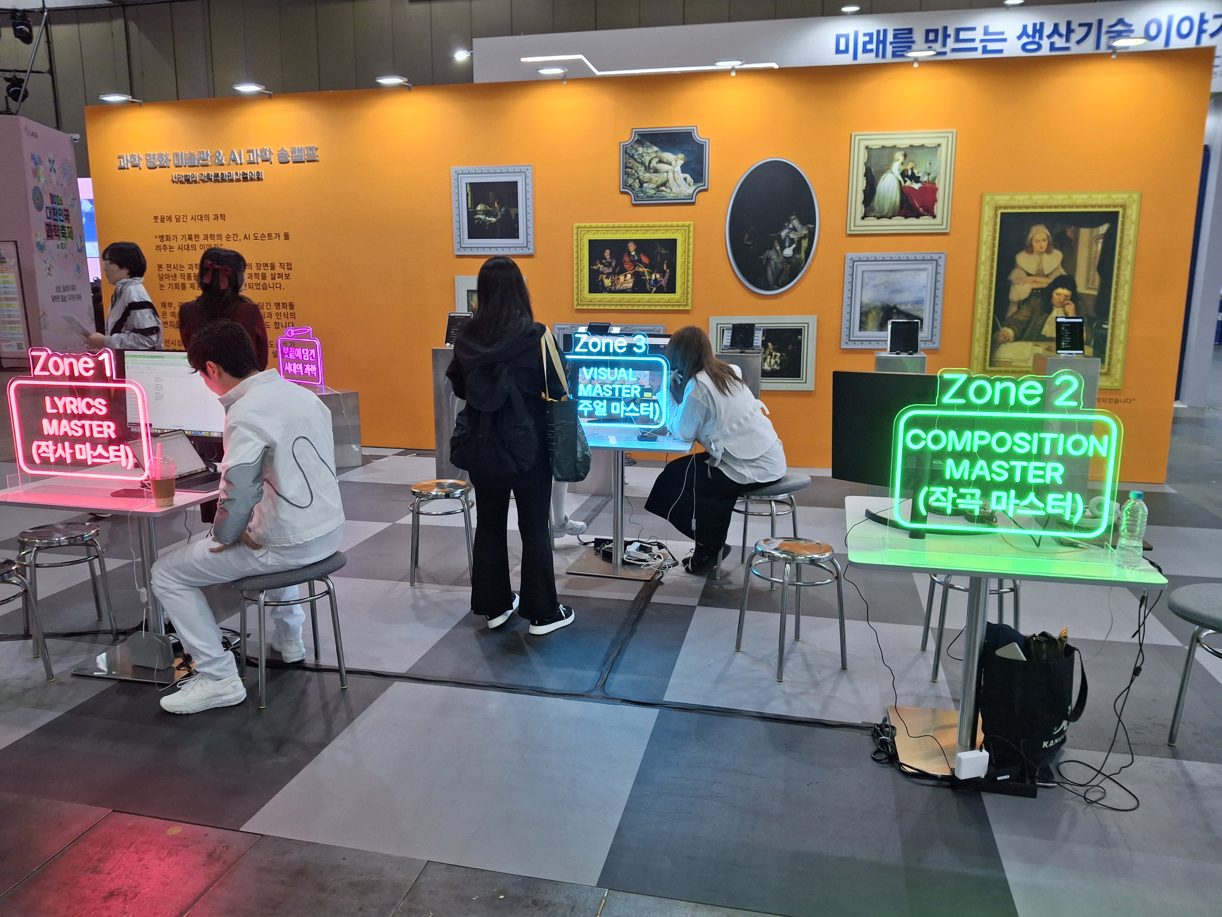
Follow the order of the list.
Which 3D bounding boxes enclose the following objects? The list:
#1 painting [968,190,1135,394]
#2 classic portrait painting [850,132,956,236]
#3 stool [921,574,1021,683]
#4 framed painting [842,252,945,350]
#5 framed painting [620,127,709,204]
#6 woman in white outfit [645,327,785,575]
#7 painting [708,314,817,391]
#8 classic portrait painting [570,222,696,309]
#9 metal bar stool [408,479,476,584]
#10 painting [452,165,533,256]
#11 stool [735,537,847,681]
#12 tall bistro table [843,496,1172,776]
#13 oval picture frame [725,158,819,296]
[{"bbox_3d":[3.317,-1.241,6.641,1.071,1.441,0.040,3,11,13],"label":"painting"},{"bbox_3d":[2.212,-2.098,6.740,0.755,0.746,0.040,3,11,13],"label":"classic portrait painting"},{"bbox_3d":[1.384,0.587,3.365,0.330,0.460,0.330,2,12,11],"label":"stool"},{"bbox_3d":[2.205,-1.226,6.907,0.741,0.737,0.040,3,11,13],"label":"framed painting"},{"bbox_3d":[0.435,-2.353,7.112,0.720,0.588,0.040,3,11,13],"label":"framed painting"},{"bbox_3d":[0.509,-0.023,4.411,0.700,1.245,0.520,6,13,27],"label":"woman in white outfit"},{"bbox_3d":[1.194,-0.829,6.989,0.834,0.585,0.030,3,12,13],"label":"painting"},{"bbox_3d":[0.186,-1.588,7.316,0.989,0.692,0.040,3,11,13],"label":"classic portrait painting"},{"bbox_3d":[-0.852,0.368,4.461,0.330,0.455,0.330,-2,11,-8],"label":"metal bar stool"},{"bbox_3d":[-0.995,-2.101,7.498,0.717,0.725,0.040,3,11,13],"label":"painting"},{"bbox_3d":[0.708,0.573,3.450,0.330,0.455,0.330,-5,12,-23],"label":"stool"},{"bbox_3d":[1.126,0.578,2.760,0.785,0.717,0.785,3,12,13],"label":"tall bistro table"},{"bbox_3d":[1.243,-1.774,6.787,0.710,1.022,0.030,3,12,13],"label":"oval picture frame"}]

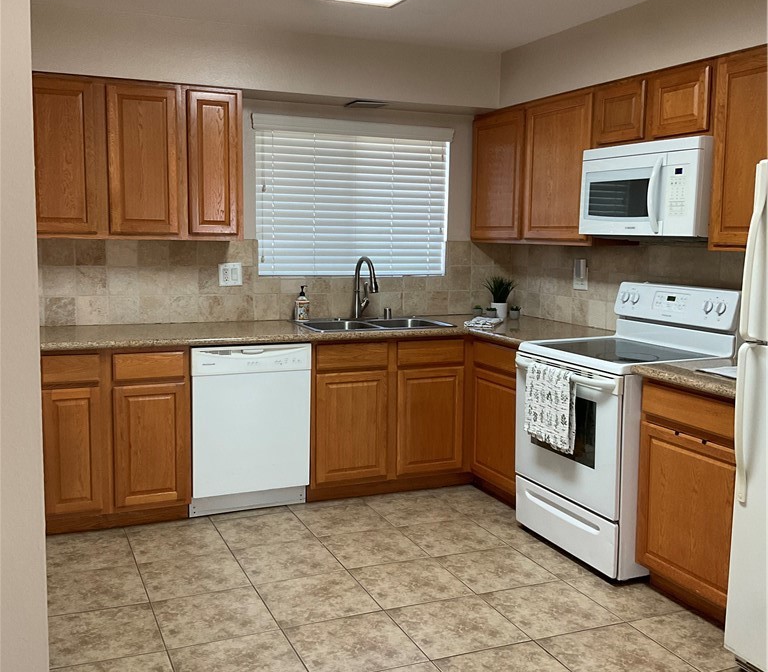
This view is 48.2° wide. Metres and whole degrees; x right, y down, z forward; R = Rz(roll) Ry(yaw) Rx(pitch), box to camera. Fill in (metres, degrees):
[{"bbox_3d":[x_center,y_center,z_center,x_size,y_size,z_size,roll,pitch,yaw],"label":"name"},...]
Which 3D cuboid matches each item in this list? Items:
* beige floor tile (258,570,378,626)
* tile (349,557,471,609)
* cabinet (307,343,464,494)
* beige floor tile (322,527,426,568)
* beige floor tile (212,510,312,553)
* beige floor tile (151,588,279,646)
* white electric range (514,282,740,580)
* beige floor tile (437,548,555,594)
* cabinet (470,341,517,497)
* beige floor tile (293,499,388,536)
[{"bbox_3d":[-0.266,1.039,3.380,0.402,0.010,0.404,-2,8,-23],"label":"beige floor tile"},{"bbox_3d":[0.107,1.024,3.538,0.402,0.010,0.404,-2,8,-23],"label":"tile"},{"bbox_3d":[-0.065,0.408,4.833,0.909,0.872,0.617,-2,8,-23],"label":"cabinet"},{"bbox_3d":[-0.048,0.973,3.903,0.402,0.010,0.402,-2,8,-23],"label":"beige floor tile"},{"bbox_3d":[-0.585,0.941,4.125,0.402,0.010,0.404,-2,8,-23],"label":"beige floor tile"},{"bbox_3d":[-0.637,1.052,3.217,0.402,0.010,0.402,-2,8,-23],"label":"beige floor tile"},{"bbox_3d":[1.069,0.380,3.912,0.670,1.200,0.762,-2,8,-23],"label":"white electric range"},{"bbox_3d":[0.484,1.007,3.689,0.402,0.010,0.402,-2,8,-23],"label":"beige floor tile"},{"bbox_3d":[0.851,0.452,4.587,0.617,0.872,0.564,-2,8,-23],"label":"cabinet"},{"bbox_3d":[-0.206,0.923,4.273,0.402,0.010,0.402,-2,8,-23],"label":"beige floor tile"}]

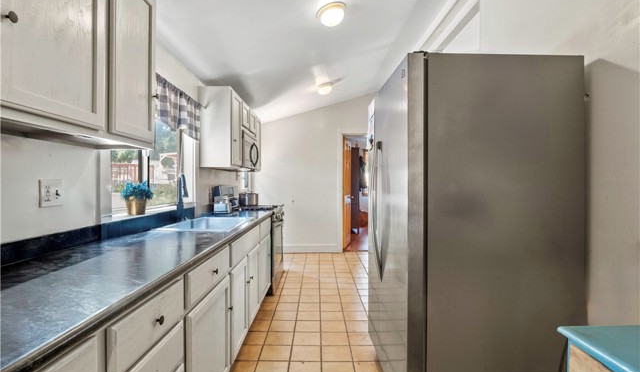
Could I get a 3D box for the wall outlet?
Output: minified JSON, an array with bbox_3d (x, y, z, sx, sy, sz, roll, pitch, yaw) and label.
[{"bbox_3d":[-1.122,0.031,1.240,0.012,0.114,0.114,0,0,0],"label":"wall outlet"}]

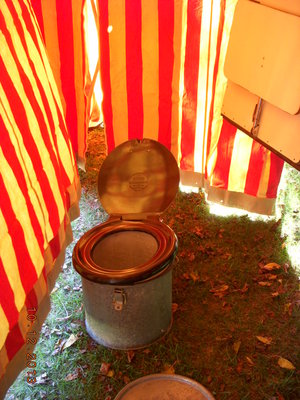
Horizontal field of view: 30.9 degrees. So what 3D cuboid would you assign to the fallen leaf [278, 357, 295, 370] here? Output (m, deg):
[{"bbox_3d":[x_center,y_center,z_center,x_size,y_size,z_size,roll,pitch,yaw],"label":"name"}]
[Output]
[{"bbox_3d":[0.502,0.602,1.996,0.048,0.015,0.069,-21,33,-36],"label":"fallen leaf"}]

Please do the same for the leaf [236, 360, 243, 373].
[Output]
[{"bbox_3d":[0.327,0.608,1.985,0.021,0.015,0.059,3,26,8],"label":"leaf"}]

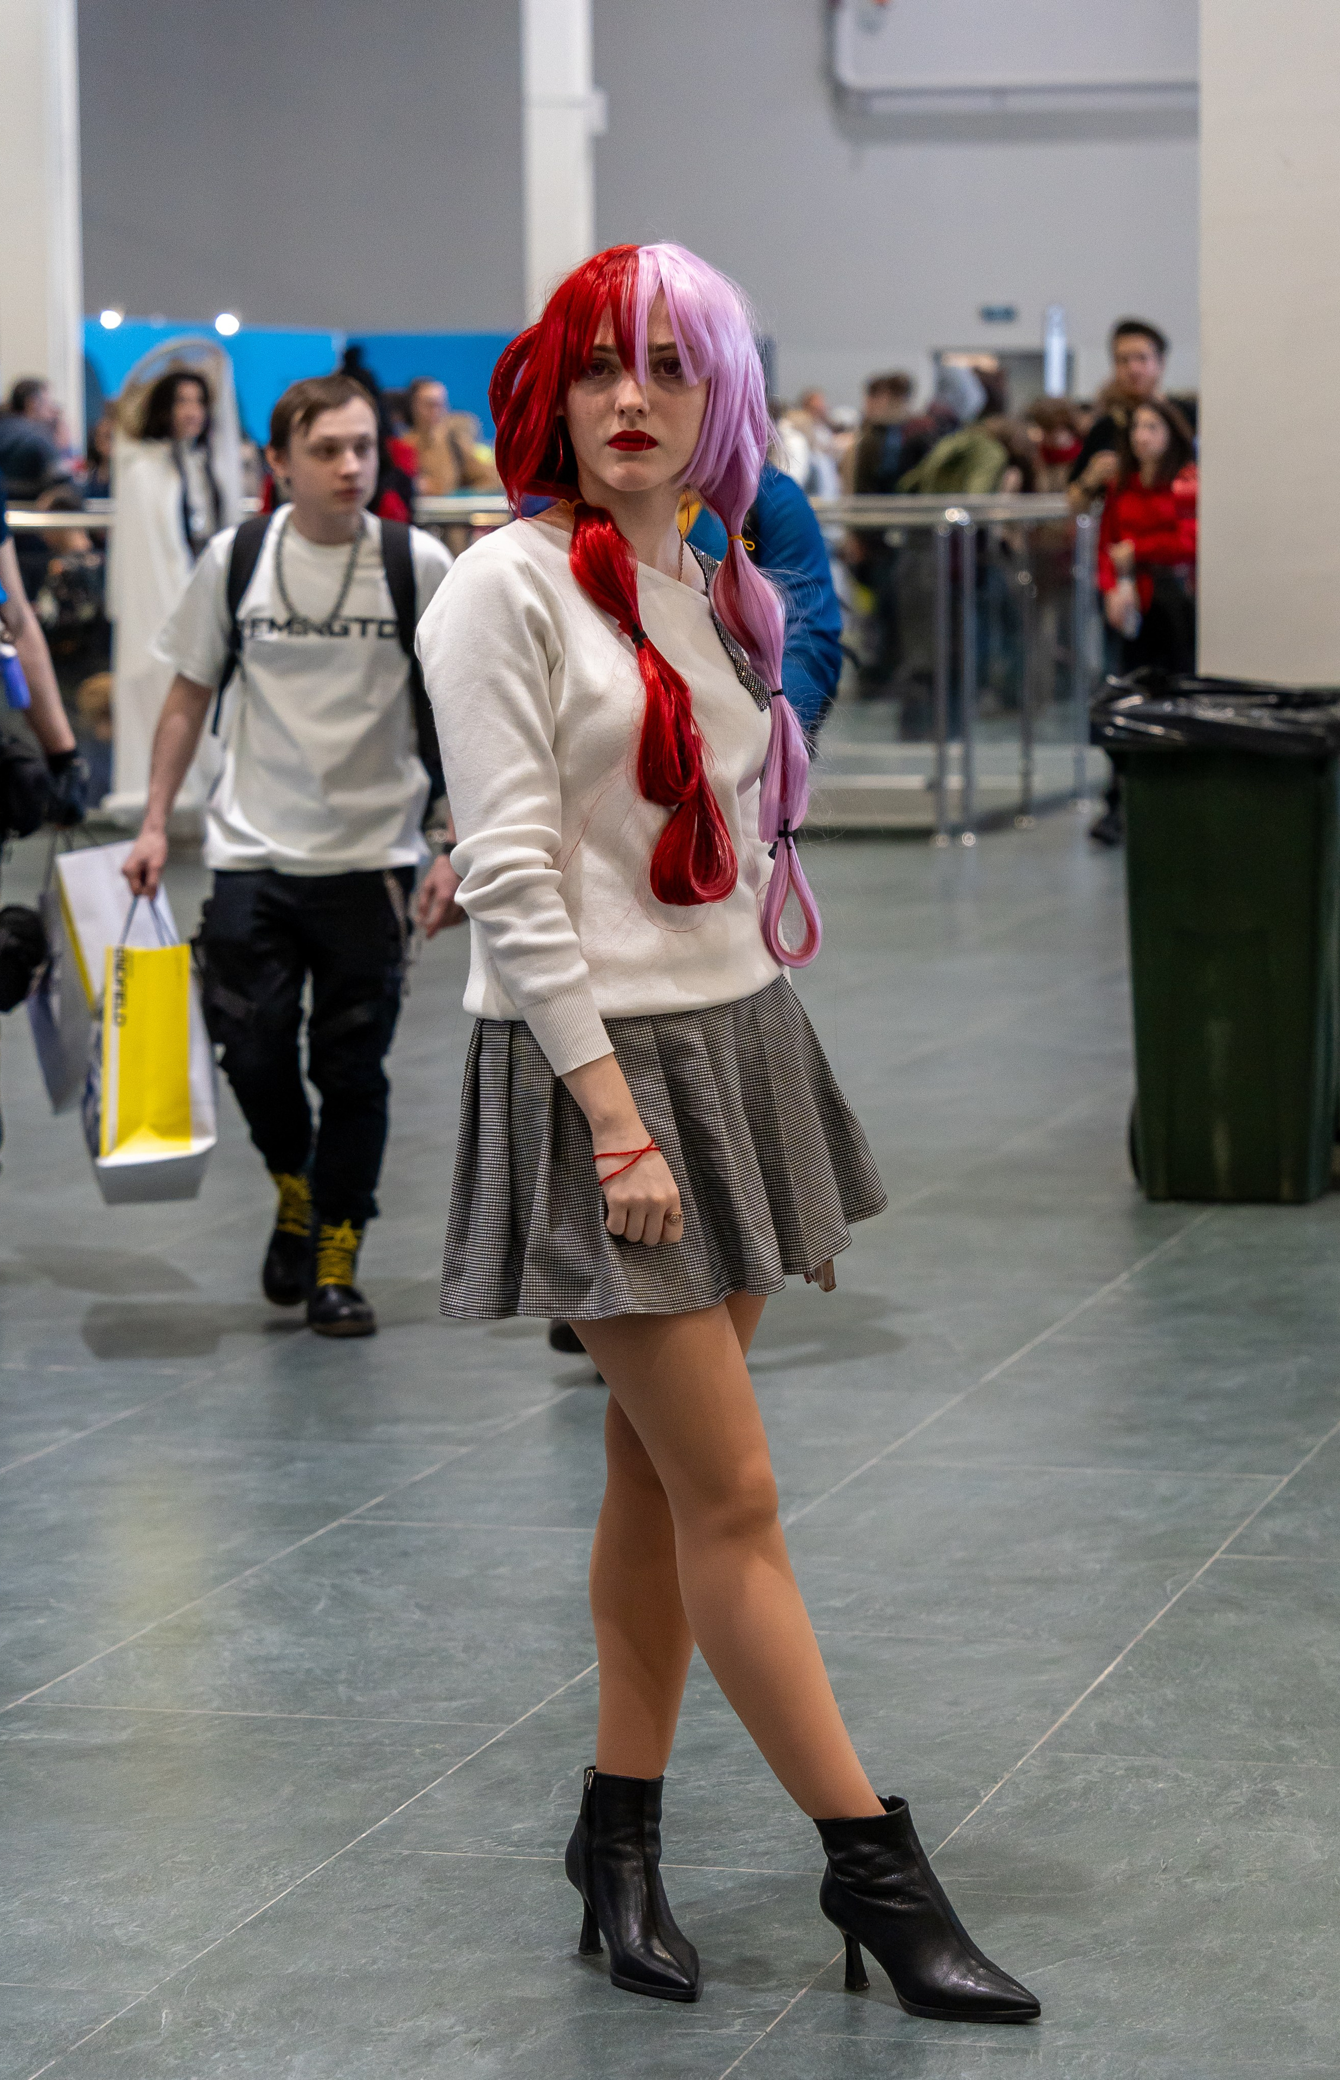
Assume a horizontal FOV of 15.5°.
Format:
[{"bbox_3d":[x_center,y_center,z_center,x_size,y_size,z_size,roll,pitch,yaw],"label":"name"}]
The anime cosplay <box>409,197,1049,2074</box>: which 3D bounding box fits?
[{"bbox_3d":[0.047,0.100,4.771,0.520,1.700,0.480,-6,9,-38],"label":"anime cosplay"}]

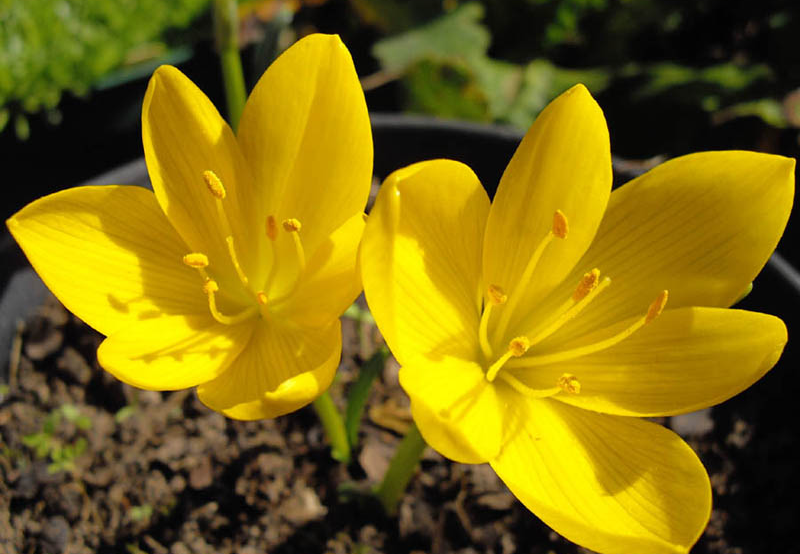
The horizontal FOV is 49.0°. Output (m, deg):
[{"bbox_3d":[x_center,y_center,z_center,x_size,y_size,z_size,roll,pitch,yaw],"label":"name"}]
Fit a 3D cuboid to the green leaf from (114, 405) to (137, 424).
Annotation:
[{"bbox_3d":[-0.074,0.037,0.238,0.006,0.004,0.005,0,38,0],"label":"green leaf"}]

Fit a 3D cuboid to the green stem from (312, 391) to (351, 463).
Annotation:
[{"bbox_3d":[-0.017,0.038,0.219,0.006,0.025,0.006,-11,35,4],"label":"green stem"}]

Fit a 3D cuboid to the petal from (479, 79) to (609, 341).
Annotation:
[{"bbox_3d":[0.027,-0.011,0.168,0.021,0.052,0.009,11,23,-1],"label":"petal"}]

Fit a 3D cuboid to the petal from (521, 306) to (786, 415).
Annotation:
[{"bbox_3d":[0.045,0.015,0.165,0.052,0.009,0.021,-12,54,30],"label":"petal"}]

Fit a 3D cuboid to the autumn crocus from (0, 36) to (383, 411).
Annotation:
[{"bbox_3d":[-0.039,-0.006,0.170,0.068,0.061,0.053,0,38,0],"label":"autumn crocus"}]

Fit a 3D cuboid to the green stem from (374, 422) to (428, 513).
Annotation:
[{"bbox_3d":[0.001,0.045,0.206,0.006,0.033,0.006,15,36,-5],"label":"green stem"}]

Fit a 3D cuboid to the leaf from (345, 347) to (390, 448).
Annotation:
[{"bbox_3d":[-0.008,0.030,0.217,0.007,0.034,0.004,22,34,5],"label":"leaf"}]

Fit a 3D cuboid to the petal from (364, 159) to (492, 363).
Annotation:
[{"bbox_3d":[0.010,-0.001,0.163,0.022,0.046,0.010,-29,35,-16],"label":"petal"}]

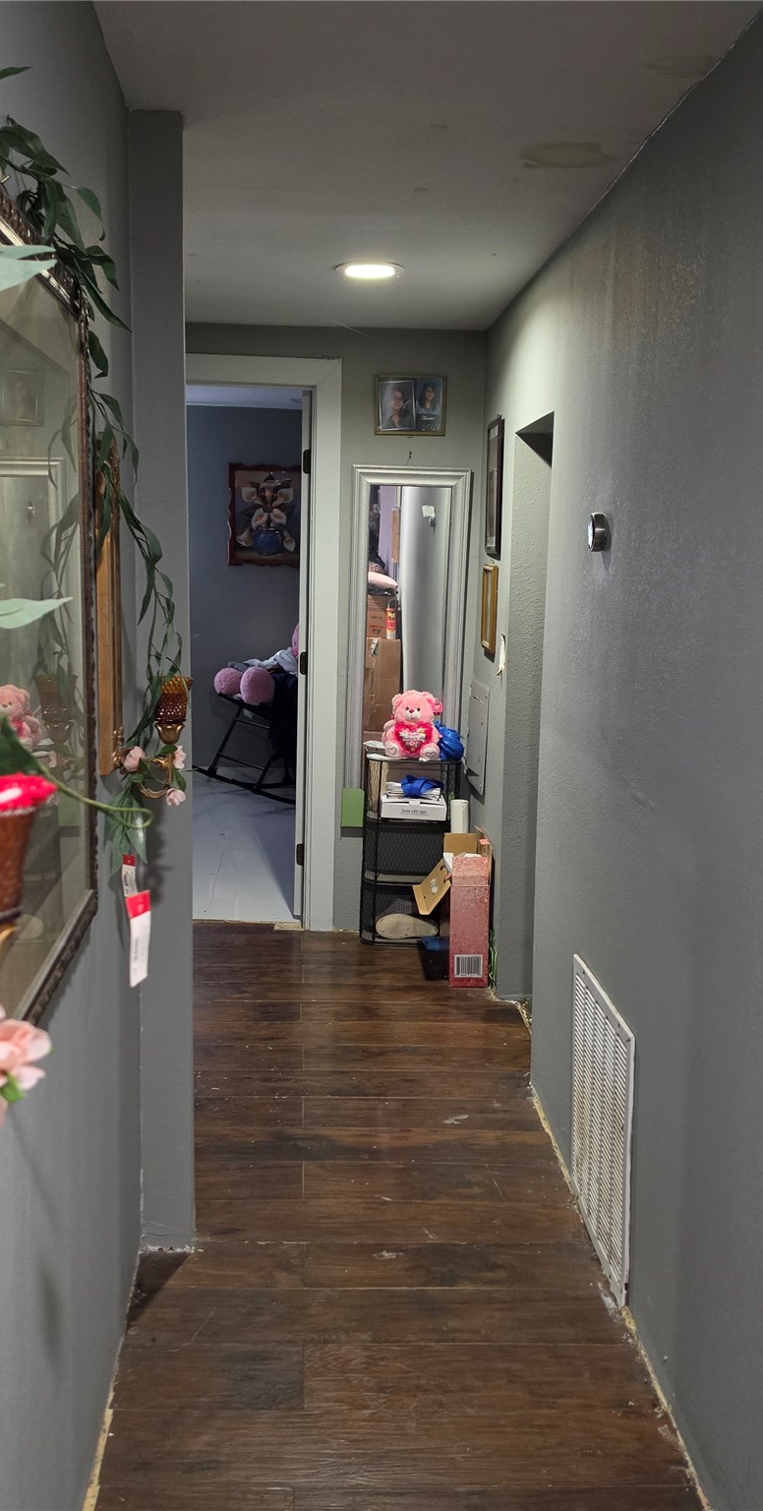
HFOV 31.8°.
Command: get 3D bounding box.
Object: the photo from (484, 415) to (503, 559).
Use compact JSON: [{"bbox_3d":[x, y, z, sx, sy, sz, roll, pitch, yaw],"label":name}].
[{"bbox_3d":[0.386,-0.901,4.575,0.025,0.455,0.290,0,8,-4],"label":"photo"}]

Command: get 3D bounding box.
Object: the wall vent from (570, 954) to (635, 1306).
[{"bbox_3d":[0.479,0.801,2.978,0.020,0.570,0.560,0,8,-4],"label":"wall vent"}]

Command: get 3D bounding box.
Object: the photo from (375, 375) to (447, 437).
[{"bbox_3d":[0.113,-1.296,4.959,0.256,0.216,0.020,0,8,-4],"label":"photo"}]

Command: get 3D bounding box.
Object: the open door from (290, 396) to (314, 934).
[{"bbox_3d":[-0.314,-0.433,5.567,0.036,2.030,0.760,1,8,-1],"label":"open door"}]

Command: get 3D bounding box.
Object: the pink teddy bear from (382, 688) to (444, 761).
[{"bbox_3d":[0.111,-0.116,4.996,0.220,0.260,0.180,0,8,-4],"label":"pink teddy bear"}]

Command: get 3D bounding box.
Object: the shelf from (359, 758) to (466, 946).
[{"bbox_3d":[0.111,0.352,5.100,0.375,0.710,0.210,0,8,-4],"label":"shelf"}]

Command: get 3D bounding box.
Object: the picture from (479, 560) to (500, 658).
[{"bbox_3d":[0.371,-0.505,4.633,0.035,0.295,0.250,0,8,-4],"label":"picture"}]

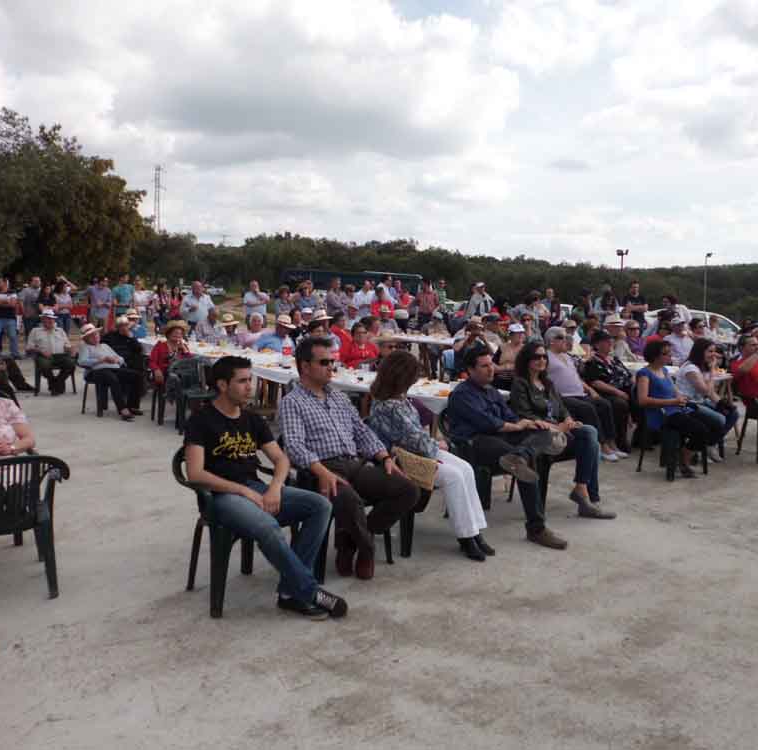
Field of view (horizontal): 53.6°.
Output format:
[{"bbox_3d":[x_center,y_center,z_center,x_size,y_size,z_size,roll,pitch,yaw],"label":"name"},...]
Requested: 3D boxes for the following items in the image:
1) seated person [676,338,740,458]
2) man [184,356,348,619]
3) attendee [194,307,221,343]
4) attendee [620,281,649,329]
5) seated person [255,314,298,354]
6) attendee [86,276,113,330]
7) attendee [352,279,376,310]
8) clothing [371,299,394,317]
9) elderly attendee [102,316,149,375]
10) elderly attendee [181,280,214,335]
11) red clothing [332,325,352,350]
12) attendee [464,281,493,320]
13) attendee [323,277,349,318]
[{"bbox_3d":[3.346,0.256,7.650,0.460,1.220,0.700,-4,8,-37],"label":"seated person"},{"bbox_3d":[-0.586,0.561,3.927,0.600,1.290,0.800,-6,10,-44],"label":"man"},{"bbox_3d":[-2.865,-0.485,12.620,0.530,1.280,0.720,-2,7,-30],"label":"attendee"},{"bbox_3d":[4.669,-0.832,13.694,0.540,1.770,0.360,0,7,-3],"label":"attendee"},{"bbox_3d":[-1.338,-0.156,10.100,0.550,1.290,0.750,-3,8,-30],"label":"seated person"},{"bbox_3d":[-6.678,-1.459,17.947,0.550,1.730,0.360,-2,7,-27],"label":"attendee"},{"bbox_3d":[-0.308,-1.272,17.162,0.520,1.720,0.360,-1,7,-20],"label":"attendee"},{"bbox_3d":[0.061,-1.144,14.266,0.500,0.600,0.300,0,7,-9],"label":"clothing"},{"bbox_3d":[-3.328,-0.155,9.900,0.800,1.250,0.560,7,9,41],"label":"elderly attendee"},{"bbox_3d":[-3.069,-0.710,12.700,0.580,1.730,0.380,-1,7,-16],"label":"elderly attendee"},{"bbox_3d":[-0.487,-0.404,10.014,0.430,0.530,0.310,-3,8,-37],"label":"red clothing"},{"bbox_3d":[2.314,-1.253,17.466,0.560,1.740,0.420,0,6,-9],"label":"attendee"},{"bbox_3d":[-0.836,-1.007,14.792,0.480,1.800,0.380,-4,9,-40],"label":"attendee"}]

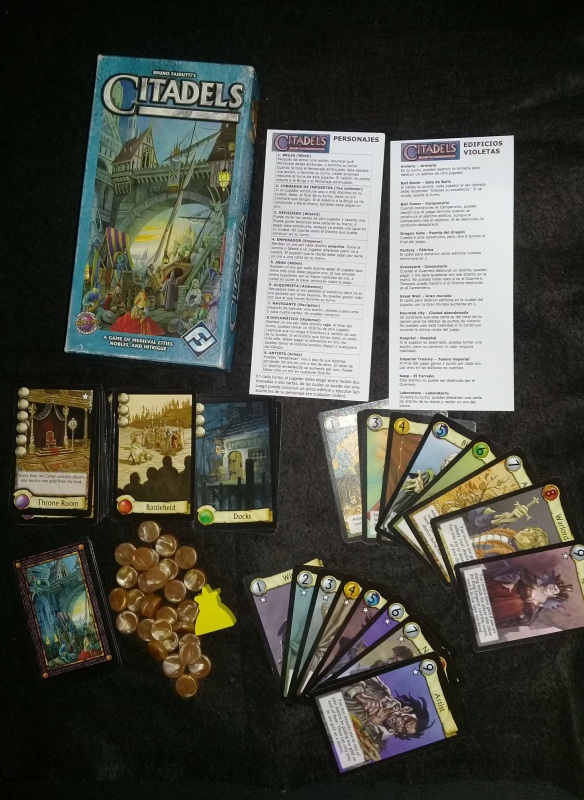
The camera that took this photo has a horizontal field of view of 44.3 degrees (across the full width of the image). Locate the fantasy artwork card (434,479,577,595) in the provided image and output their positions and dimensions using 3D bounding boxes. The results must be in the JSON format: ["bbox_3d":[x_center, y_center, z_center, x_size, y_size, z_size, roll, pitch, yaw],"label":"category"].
[{"bbox_3d":[0.142,0.091,0.474,0.088,0.001,0.058,-20,84,5],"label":"fantasy artwork card"}]

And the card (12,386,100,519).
[{"bbox_3d":[-0.168,0.036,0.508,0.058,0.001,0.088,1,86,7],"label":"card"}]

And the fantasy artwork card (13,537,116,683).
[{"bbox_3d":[-0.156,0.145,0.490,0.058,0.001,0.088,-17,84,5],"label":"fantasy artwork card"}]

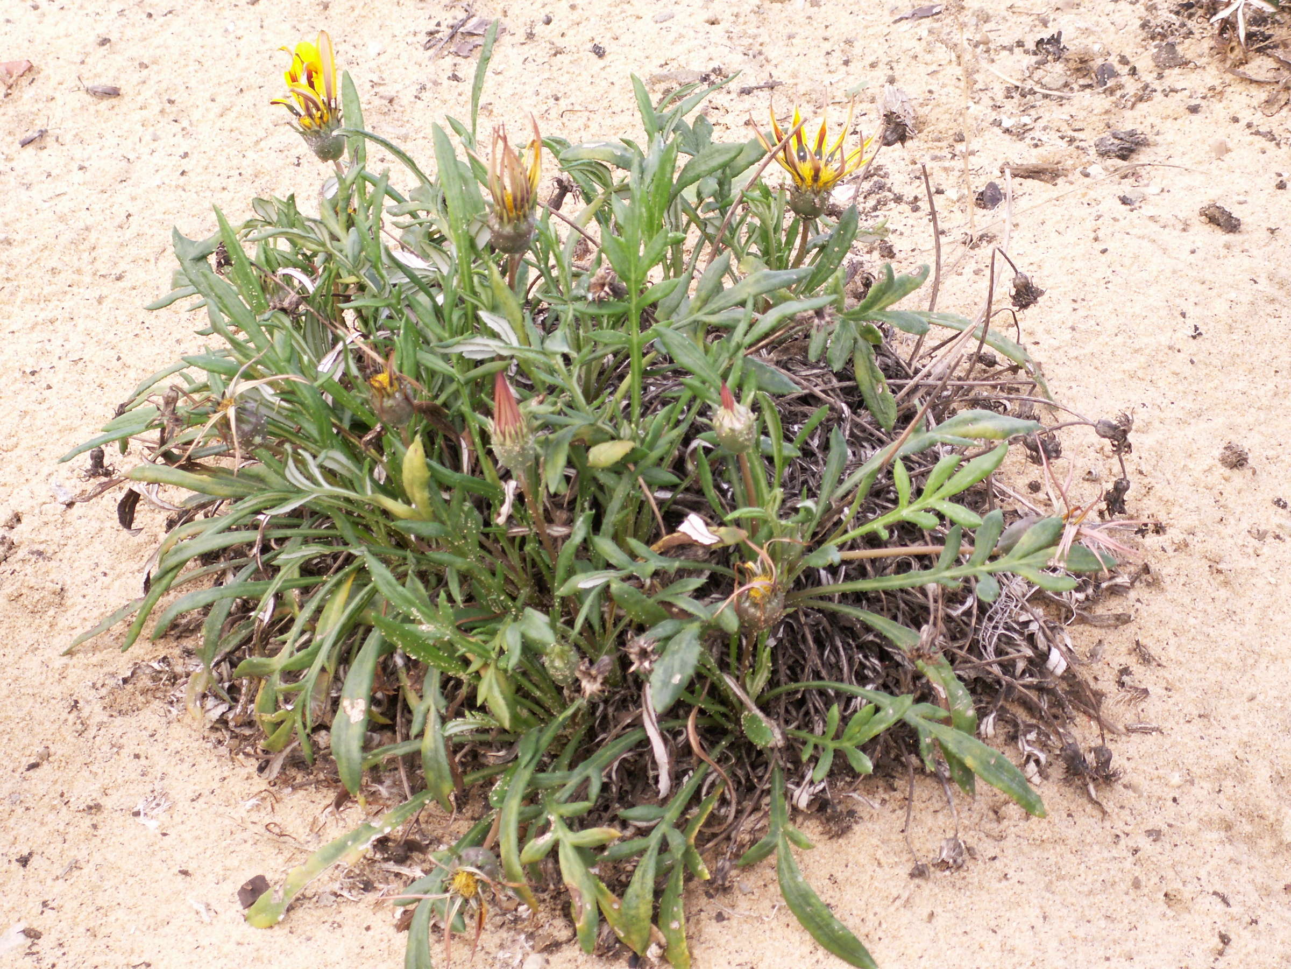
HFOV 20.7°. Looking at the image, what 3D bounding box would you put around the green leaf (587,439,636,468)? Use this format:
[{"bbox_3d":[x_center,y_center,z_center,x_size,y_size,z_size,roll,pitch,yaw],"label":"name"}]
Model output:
[{"bbox_3d":[-0.012,-0.010,1.220,0.018,0.004,0.010,-26,57,-14],"label":"green leaf"}]

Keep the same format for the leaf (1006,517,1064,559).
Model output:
[{"bbox_3d":[0.135,0.019,1.225,0.023,0.005,0.009,-35,58,-12],"label":"leaf"}]

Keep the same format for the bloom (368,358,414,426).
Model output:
[{"bbox_3d":[-0.087,-0.032,1.215,0.015,0.021,0.015,-11,26,0],"label":"bloom"}]

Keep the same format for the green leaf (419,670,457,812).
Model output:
[{"bbox_3d":[-0.068,0.084,1.155,0.011,0.047,0.007,-6,-5,-3],"label":"green leaf"}]

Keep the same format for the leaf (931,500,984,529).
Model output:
[{"bbox_3d":[0.108,0.010,1.233,0.019,0.004,0.007,24,56,4],"label":"leaf"}]

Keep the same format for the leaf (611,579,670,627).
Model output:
[{"bbox_3d":[-0.001,0.039,1.165,0.022,0.005,0.009,32,67,0],"label":"leaf"}]

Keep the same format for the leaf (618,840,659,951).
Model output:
[{"bbox_3d":[-0.002,0.132,1.139,0.012,0.007,0.037,4,70,3],"label":"leaf"}]

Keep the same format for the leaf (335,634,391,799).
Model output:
[{"bbox_3d":[-0.093,0.075,1.165,0.013,0.008,0.055,9,84,4],"label":"leaf"}]

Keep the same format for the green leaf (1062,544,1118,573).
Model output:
[{"bbox_3d":[0.153,0.025,1.220,0.020,0.005,0.009,8,55,0],"label":"green leaf"}]

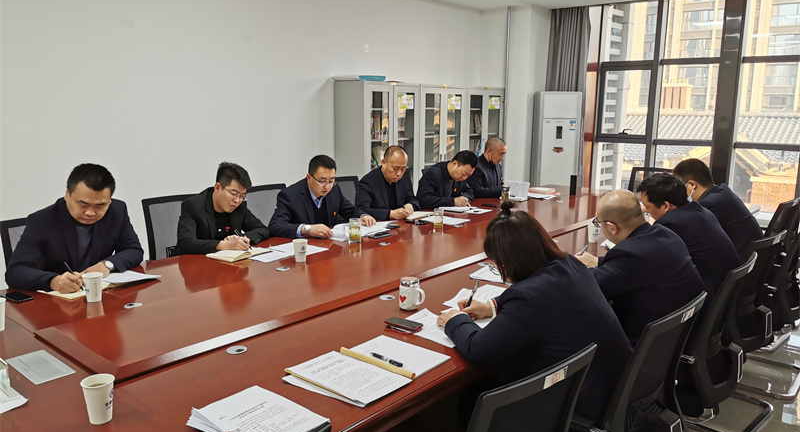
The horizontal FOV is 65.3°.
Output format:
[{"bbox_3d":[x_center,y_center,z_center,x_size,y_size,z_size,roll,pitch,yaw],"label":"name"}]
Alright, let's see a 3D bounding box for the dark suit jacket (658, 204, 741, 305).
[{"bbox_3d":[1.439,0.212,3.164,0.485,0.582,0.543,8,13,39],"label":"dark suit jacket"}]

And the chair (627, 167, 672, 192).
[{"bbox_3d":[2.343,0.049,5.980,0.580,0.960,0.600,9,13,39],"label":"chair"}]

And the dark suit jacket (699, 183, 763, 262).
[{"bbox_3d":[1.845,0.110,3.650,0.485,0.582,0.543,8,13,39],"label":"dark suit jacket"}]

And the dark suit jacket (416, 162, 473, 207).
[{"bbox_3d":[0.315,-0.138,5.166,0.530,0.580,0.620,9,13,39],"label":"dark suit jacket"}]

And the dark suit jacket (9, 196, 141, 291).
[{"bbox_3d":[-1.557,0.248,2.866,0.550,0.580,0.620,9,13,39],"label":"dark suit jacket"}]

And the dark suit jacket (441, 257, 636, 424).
[{"bbox_3d":[0.485,0.384,2.104,0.601,0.563,0.582,8,13,39],"label":"dark suit jacket"}]

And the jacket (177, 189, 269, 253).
[{"bbox_3d":[-1.062,0.119,3.758,0.500,0.620,0.600,9,13,39],"label":"jacket"}]

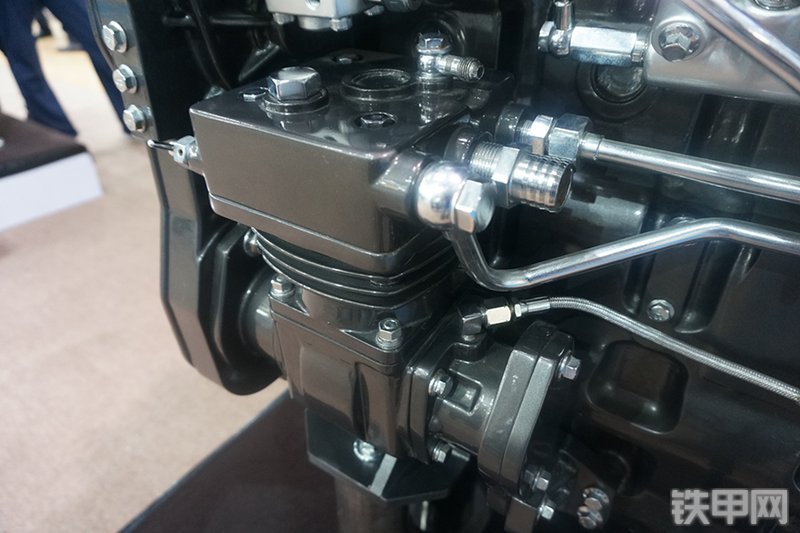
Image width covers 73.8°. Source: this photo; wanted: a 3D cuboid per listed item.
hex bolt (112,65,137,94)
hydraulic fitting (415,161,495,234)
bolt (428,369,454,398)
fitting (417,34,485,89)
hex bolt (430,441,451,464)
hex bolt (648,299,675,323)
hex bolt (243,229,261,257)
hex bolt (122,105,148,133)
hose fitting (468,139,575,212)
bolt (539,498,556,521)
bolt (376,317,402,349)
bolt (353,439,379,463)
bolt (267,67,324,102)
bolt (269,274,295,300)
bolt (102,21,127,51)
[{"bbox_3d":[-0.181,-0.122,0.349,0.018,0.018,0.009,20,39,27],"label":"hex bolt"},{"bbox_3d":[0.026,-0.033,0.262,0.040,0.031,0.030,20,39,27],"label":"hydraulic fitting"},{"bbox_3d":[0.028,0.080,0.354,0.012,0.017,0.017,20,41,27],"label":"bolt"},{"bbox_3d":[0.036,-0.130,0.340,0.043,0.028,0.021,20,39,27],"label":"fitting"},{"bbox_3d":[0.029,0.136,0.388,0.010,0.016,0.016,20,39,27],"label":"hex bolt"},{"bbox_3d":[0.208,0.037,0.427,0.021,0.021,0.008,20,41,27],"label":"hex bolt"},{"bbox_3d":[-0.111,-0.017,0.413,0.011,0.020,0.020,20,41,27],"label":"hex bolt"},{"bbox_3d":[-0.182,-0.101,0.365,0.018,0.018,0.009,20,39,27],"label":"hex bolt"},{"bbox_3d":[0.072,-0.056,0.324,0.059,0.034,0.033,20,41,27],"label":"hose fitting"},{"bbox_3d":[0.115,0.191,0.417,0.009,0.015,0.015,20,41,27],"label":"bolt"},{"bbox_3d":[-0.007,0.044,0.350,0.017,0.017,0.017,20,41,27],"label":"bolt"},{"bbox_3d":[-0.025,0.137,0.401,0.019,0.009,0.019,20,39,27],"label":"bolt"},{"bbox_3d":[-0.066,-0.117,0.337,0.035,0.013,0.031,1,36,2],"label":"bolt"},{"bbox_3d":[-0.088,0.013,0.397,0.017,0.016,0.017,20,41,27],"label":"bolt"},{"bbox_3d":[-0.179,-0.143,0.334,0.018,0.018,0.009,20,39,27],"label":"bolt"}]

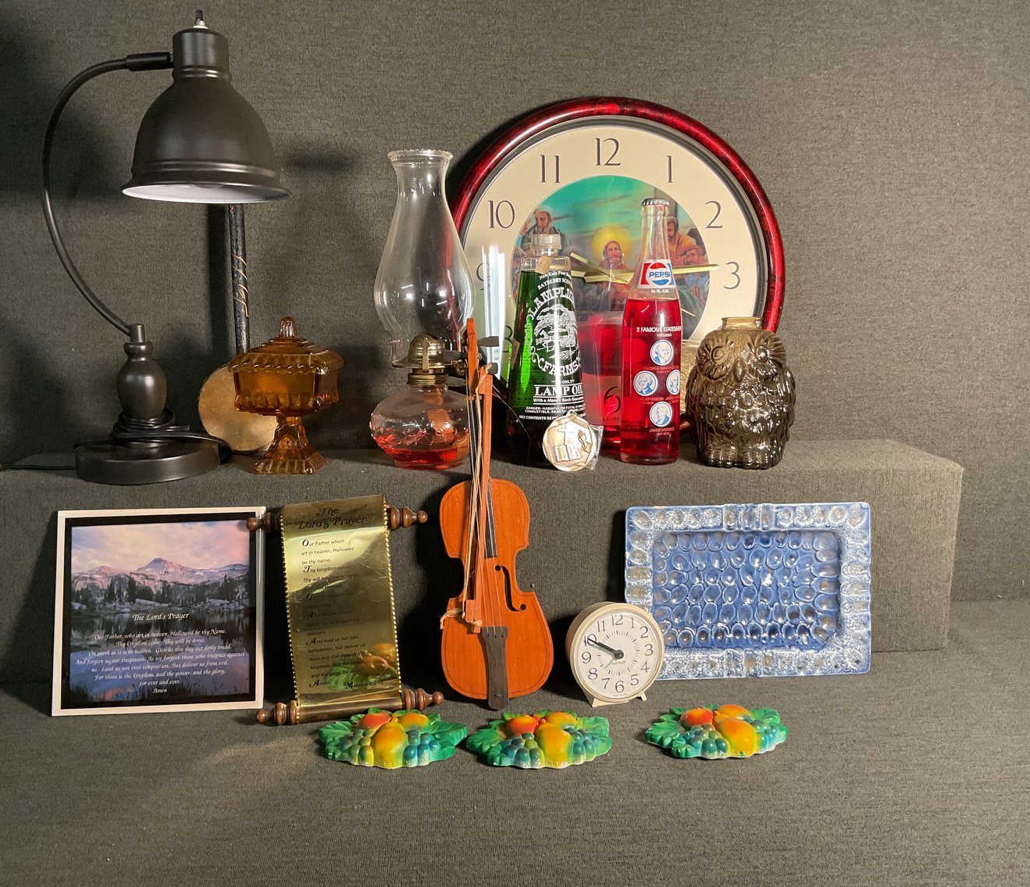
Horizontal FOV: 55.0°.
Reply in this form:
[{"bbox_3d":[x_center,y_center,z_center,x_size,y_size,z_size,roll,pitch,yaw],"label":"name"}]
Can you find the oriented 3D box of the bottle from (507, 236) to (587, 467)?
[{"bbox_3d":[0.033,-0.107,1.114,0.085,0.249,0.085,0,10,0],"label":"bottle"}]

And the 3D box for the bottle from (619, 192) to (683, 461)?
[{"bbox_3d":[0.152,-0.123,1.094,0.067,0.285,0.067,-3,11,-12],"label":"bottle"}]

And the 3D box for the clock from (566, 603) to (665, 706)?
[{"bbox_3d":[0.096,0.204,0.980,0.096,0.101,0.060,-3,1,-14],"label":"clock"}]

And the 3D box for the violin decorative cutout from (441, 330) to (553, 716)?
[{"bbox_3d":[-0.033,0.064,1.008,0.113,0.395,0.045,-4,-8,-2],"label":"violin decorative cutout"}]

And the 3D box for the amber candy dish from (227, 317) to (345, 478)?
[{"bbox_3d":[-0.247,-0.053,1.072,0.103,0.161,0.103,0,10,0],"label":"amber candy dish"}]

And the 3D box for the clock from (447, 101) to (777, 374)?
[{"bbox_3d":[0.113,-0.193,1.150,0.408,0.408,0.048,-1,3,-4],"label":"clock"}]

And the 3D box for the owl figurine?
[{"bbox_3d":[0.251,-0.058,1.093,0.116,0.157,0.100,1,11,6],"label":"owl figurine"}]

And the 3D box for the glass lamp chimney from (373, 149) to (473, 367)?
[{"bbox_3d":[-0.098,-0.197,1.069,0.111,0.223,0.111,-1,10,-4],"label":"glass lamp chimney"}]

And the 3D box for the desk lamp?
[{"bbox_3d":[-0.360,-0.202,1.032,0.249,0.470,0.180,-1,10,-4],"label":"desk lamp"}]

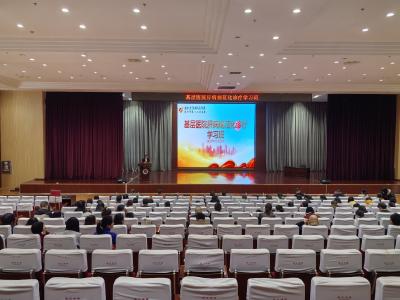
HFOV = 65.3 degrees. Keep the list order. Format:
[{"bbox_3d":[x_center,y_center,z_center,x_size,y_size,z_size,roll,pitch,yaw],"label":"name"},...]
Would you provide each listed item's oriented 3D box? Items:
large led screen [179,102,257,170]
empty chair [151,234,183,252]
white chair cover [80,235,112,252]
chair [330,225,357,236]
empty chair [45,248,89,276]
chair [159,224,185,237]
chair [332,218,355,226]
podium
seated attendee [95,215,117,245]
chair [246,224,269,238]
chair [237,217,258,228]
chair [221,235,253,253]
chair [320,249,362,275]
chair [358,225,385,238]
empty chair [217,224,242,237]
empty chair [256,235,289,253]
[{"bbox_3d":[1.402,-1.165,25.970,6.500,5.270,0.150,0,3,-1],"label":"large led screen"},{"bbox_3d":[-0.510,1.786,5.170,0.530,0.950,0.620,0,3,-1],"label":"empty chair"},{"bbox_3d":[-1.563,1.754,4.995,0.540,0.970,0.630,0,3,-1],"label":"white chair cover"},{"bbox_3d":[2.749,1.892,6.272,0.530,0.950,0.620,0,3,-1],"label":"chair"},{"bbox_3d":[-1.595,1.643,3.938,0.490,0.950,0.600,0,1,-1],"label":"empty chair"},{"bbox_3d":[-0.527,1.889,6.131,0.490,0.950,0.600,0,1,-1],"label":"chair"},{"bbox_3d":[3.196,1.982,7.243,0.540,0.970,0.630,0,3,-1],"label":"chair"},{"bbox_3d":[-3.832,1.466,22.100,0.800,1.120,0.550,0,3,-1],"label":"podium"},{"bbox_3d":[-1.478,1.623,5.086,0.480,1.224,0.750,0,3,-1],"label":"seated attendee"},{"bbox_3d":[1.080,1.876,6.124,0.540,0.970,0.630,0,3,-1],"label":"chair"},{"bbox_3d":[1.088,1.991,7.368,0.530,0.950,0.620,0,3,-1],"label":"chair"},{"bbox_3d":[0.574,1.789,5.074,0.490,0.950,0.600,0,1,-1],"label":"chair"},{"bbox_3d":[1.710,1.656,4.074,0.530,0.950,0.620,0,3,-1],"label":"chair"},{"bbox_3d":[3.208,1.876,6.124,0.540,0.970,0.630,0,3,-1],"label":"chair"},{"bbox_3d":[0.552,1.896,6.159,0.490,0.950,0.600,0,1,-1],"label":"empty chair"},{"bbox_3d":[1.113,1.793,5.088,0.490,0.950,0.600,0,1,-1],"label":"empty chair"}]

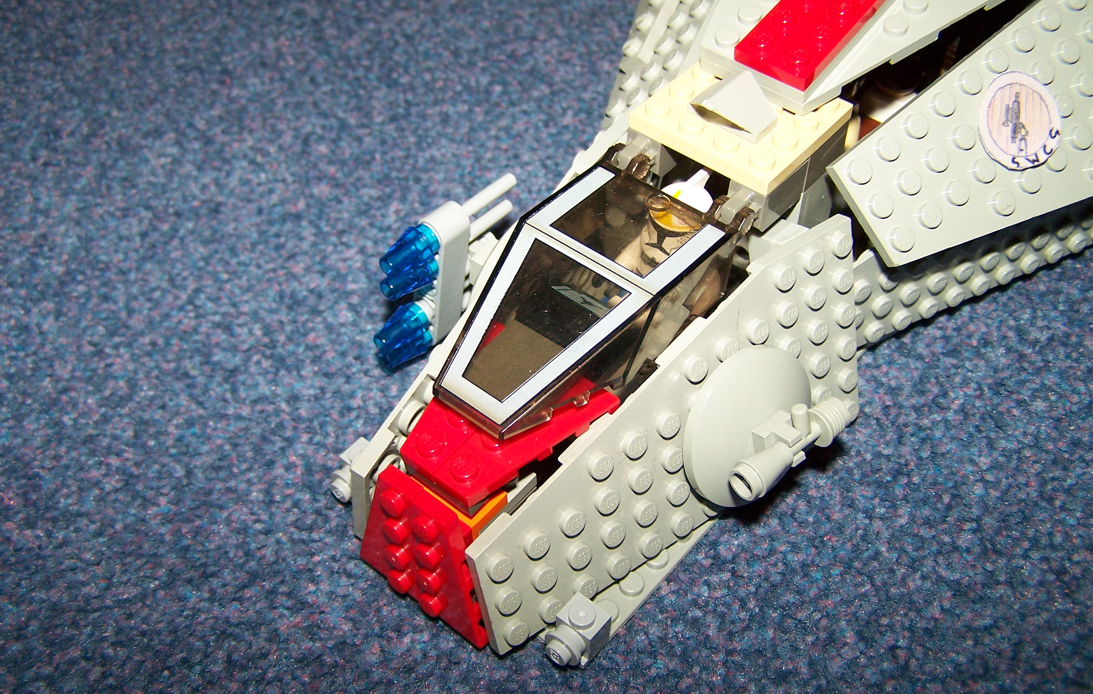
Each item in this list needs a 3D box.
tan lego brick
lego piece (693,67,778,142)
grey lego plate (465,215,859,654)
[{"bbox_3d":[0.039,-0.046,0.239,0.032,0.005,0.032,32,55,25],"label":"tan lego brick"},{"bbox_3d":[0.036,-0.048,0.232,0.016,0.010,0.008,32,55,25],"label":"lego piece"},{"bbox_3d":[0.025,0.015,0.226,0.096,0.048,0.005,-29,36,-26],"label":"grey lego plate"}]

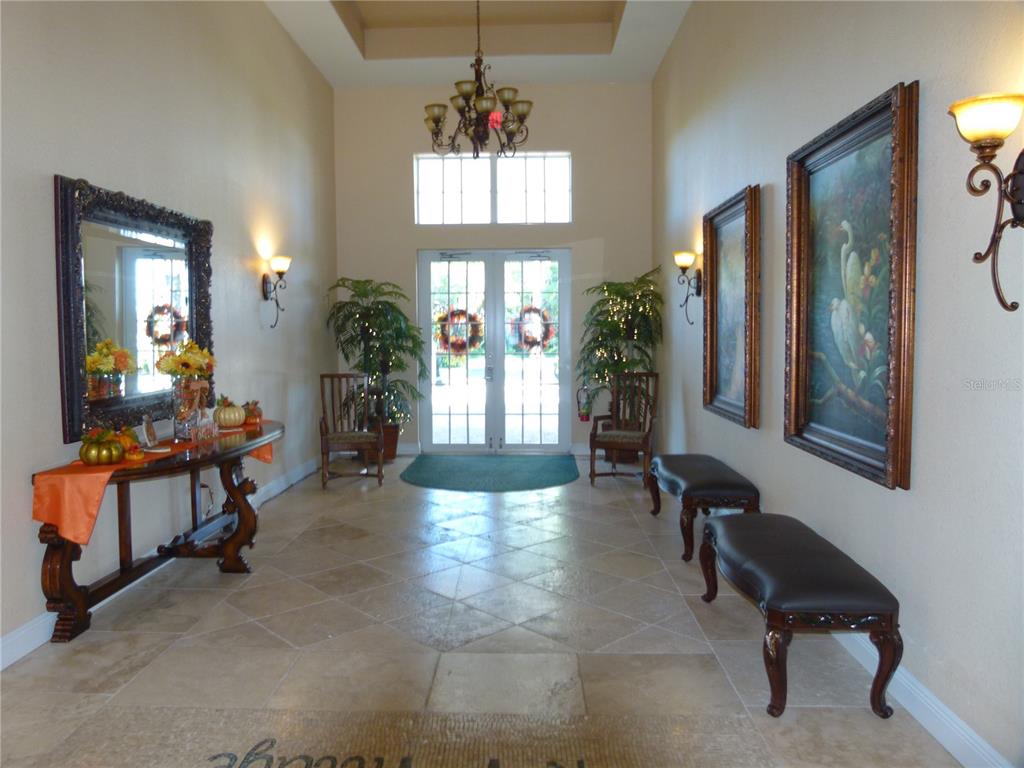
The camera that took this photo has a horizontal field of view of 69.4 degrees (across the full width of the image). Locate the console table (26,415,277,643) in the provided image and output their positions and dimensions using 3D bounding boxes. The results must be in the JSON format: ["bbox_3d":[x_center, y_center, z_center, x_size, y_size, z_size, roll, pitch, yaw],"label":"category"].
[{"bbox_3d":[-1.821,0.731,4.400,0.643,0.799,2.181,0,4,2],"label":"console table"}]

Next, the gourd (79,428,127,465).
[{"bbox_3d":[-2.041,0.310,3.703,0.210,0.170,0.210,-3,5,-28],"label":"gourd"}]

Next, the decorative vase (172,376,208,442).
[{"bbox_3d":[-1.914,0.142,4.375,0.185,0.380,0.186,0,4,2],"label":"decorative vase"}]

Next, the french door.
[{"bbox_3d":[-0.199,-0.369,8.796,1.819,2.432,0.101,0,4,2],"label":"french door"}]

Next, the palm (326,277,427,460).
[{"bbox_3d":[-1.493,-0.150,8.290,1.075,2.070,0.965,0,4,2],"label":"palm"}]

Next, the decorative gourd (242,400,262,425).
[{"bbox_3d":[-1.830,0.199,5.224,0.140,0.160,0.140,-2,4,-19],"label":"decorative gourd"}]

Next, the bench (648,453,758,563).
[{"bbox_3d":[1.302,0.827,5.210,0.492,0.477,1.296,0,4,2],"label":"bench"}]

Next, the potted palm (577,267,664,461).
[{"bbox_3d":[1.165,-0.187,8.152,0.920,2.130,0.920,-1,4,1],"label":"potted palm"}]

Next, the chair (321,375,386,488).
[{"bbox_3d":[-1.606,0.449,7.323,0.570,1.050,0.600,-2,4,-16],"label":"chair"}]

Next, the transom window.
[{"bbox_3d":[-0.217,-2.290,8.677,1.839,0.814,0.101,0,4,2],"label":"transom window"}]

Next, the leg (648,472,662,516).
[{"bbox_3d":[1.127,0.866,5.801,0.109,0.329,0.111,0,4,2],"label":"leg"}]

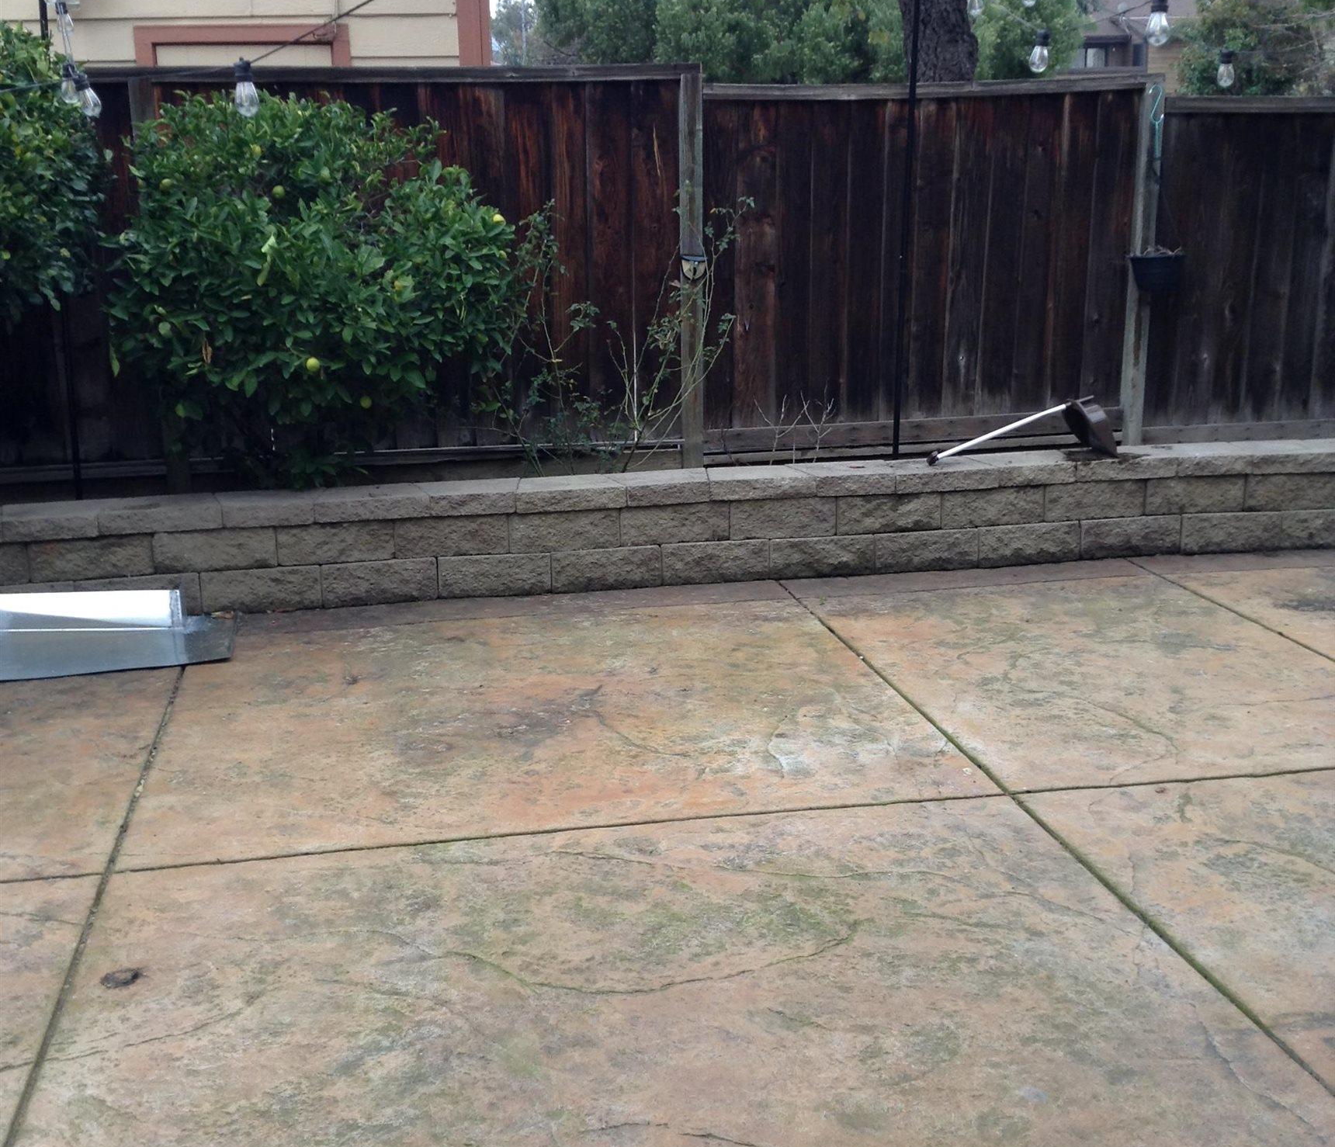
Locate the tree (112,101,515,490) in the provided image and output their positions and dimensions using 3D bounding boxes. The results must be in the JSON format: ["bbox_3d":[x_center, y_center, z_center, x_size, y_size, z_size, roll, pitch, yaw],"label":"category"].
[{"bbox_3d":[-1.230,-0.944,6.019,1.421,1.465,1.150,-3,13,-10],"label":"tree"}]

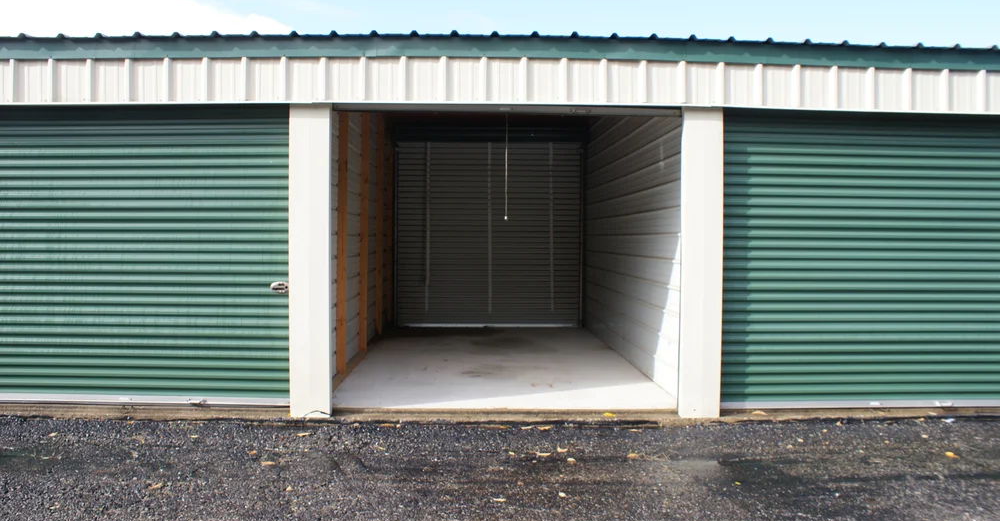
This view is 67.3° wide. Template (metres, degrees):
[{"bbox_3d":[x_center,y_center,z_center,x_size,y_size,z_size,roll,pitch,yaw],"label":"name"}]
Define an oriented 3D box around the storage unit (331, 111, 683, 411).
[{"bbox_3d":[-0.050,-0.140,8.620,2.820,2.430,5.600,0,2,-2],"label":"storage unit"}]

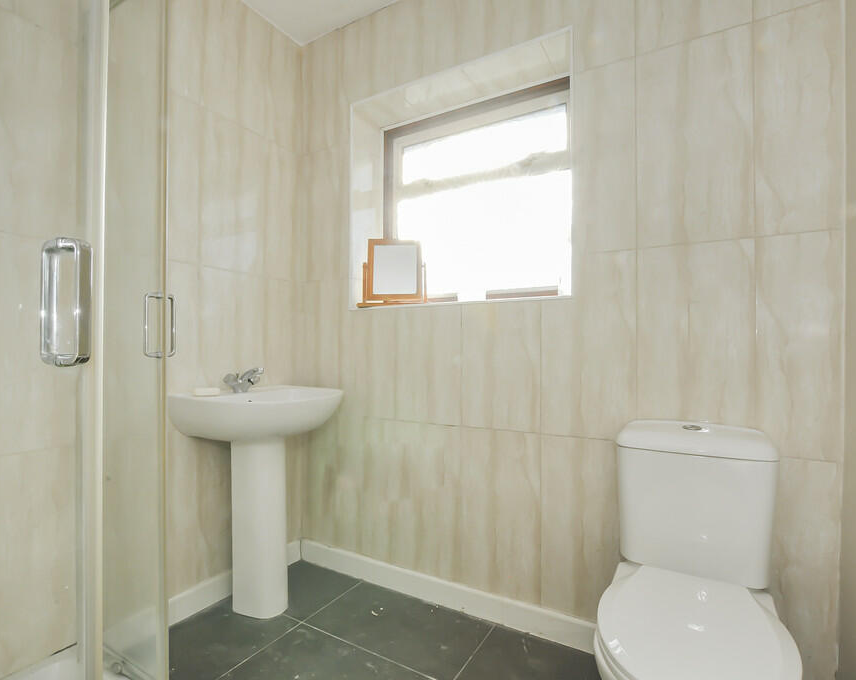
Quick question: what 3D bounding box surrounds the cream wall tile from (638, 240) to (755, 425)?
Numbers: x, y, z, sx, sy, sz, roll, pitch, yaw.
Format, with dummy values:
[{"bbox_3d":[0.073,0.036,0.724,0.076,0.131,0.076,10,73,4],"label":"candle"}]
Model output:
[{"bbox_3d":[0.780,0.017,1.251,0.298,0.600,0.010,0,-1,29],"label":"cream wall tile"}]

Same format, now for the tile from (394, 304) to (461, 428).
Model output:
[{"bbox_3d":[0.002,0.094,1.675,0.295,0.464,0.012,0,-1,29],"label":"tile"}]

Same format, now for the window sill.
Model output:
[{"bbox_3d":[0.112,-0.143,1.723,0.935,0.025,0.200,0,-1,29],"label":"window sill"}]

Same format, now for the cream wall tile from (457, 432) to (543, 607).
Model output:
[{"bbox_3d":[0.260,0.620,1.526,0.295,0.593,0.012,0,-1,29],"label":"cream wall tile"}]

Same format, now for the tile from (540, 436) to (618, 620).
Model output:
[{"bbox_3d":[0.518,0.618,1.383,0.295,0.593,0.012,0,-1,29],"label":"tile"}]

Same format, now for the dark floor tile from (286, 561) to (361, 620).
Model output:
[{"bbox_3d":[-0.526,1.029,1.765,0.347,0.012,0.318,0,-1,29],"label":"dark floor tile"}]

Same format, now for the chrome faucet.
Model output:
[{"bbox_3d":[-0.677,0.153,1.626,0.160,0.107,0.160,0,-1,29],"label":"chrome faucet"}]

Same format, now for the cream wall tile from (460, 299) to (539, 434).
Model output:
[{"bbox_3d":[0.260,0.090,1.541,0.300,0.462,0.010,0,-1,29],"label":"cream wall tile"}]

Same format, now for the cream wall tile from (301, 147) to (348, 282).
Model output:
[{"bbox_3d":[-0.480,-0.571,1.948,0.247,0.602,0.012,0,-1,29],"label":"cream wall tile"}]

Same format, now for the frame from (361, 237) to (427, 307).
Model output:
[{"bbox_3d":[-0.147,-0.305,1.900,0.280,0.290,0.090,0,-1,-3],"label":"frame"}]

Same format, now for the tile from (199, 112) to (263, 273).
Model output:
[{"bbox_3d":[-0.779,-0.575,1.720,0.010,0.600,0.300,0,-1,29],"label":"tile"}]

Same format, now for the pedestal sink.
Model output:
[{"bbox_3d":[-0.582,0.606,1.576,0.460,0.825,0.510,0,-1,29],"label":"pedestal sink"}]

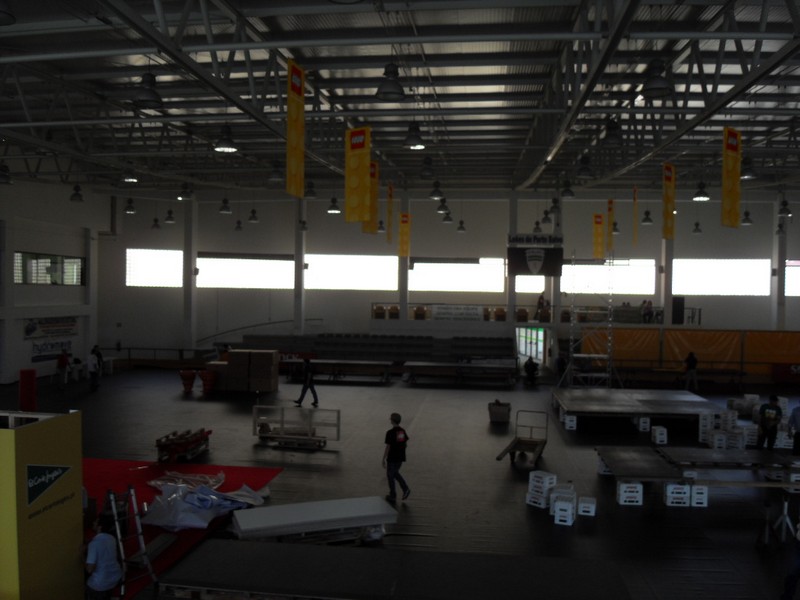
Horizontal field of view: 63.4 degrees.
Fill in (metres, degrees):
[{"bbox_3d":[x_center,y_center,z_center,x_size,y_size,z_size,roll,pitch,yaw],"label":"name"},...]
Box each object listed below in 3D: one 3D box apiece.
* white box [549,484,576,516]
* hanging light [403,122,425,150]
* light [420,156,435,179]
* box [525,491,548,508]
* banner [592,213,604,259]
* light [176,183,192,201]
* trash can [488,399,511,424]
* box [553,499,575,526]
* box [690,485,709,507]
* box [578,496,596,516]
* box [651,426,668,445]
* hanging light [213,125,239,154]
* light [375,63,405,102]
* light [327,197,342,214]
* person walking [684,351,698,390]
[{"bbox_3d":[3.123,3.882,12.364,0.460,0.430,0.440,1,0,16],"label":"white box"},{"bbox_3d":[0.326,-3.892,15.292,0.490,0.590,0.490,1,0,7],"label":"hanging light"},{"bbox_3d":[0.825,-3.909,19.062,0.490,0.590,0.490,1,0,7],"label":"light"},{"bbox_3d":[2.725,3.877,12.636,0.310,0.210,0.460,0,2,-43],"label":"box"},{"bbox_3d":[8.721,-2.804,28.400,0.510,2.000,0.030,1,1,14],"label":"banner"},{"bbox_3d":[-6.682,-3.395,20.210,0.450,0.480,0.450,1,1,0],"label":"light"},{"bbox_3d":[3.116,3.494,20.127,0.660,0.620,0.520,1,1,9],"label":"trash can"},{"bbox_3d":[3.028,3.882,11.964,0.310,0.430,0.440,1,0,15],"label":"box"},{"bbox_3d":[5.878,3.822,12.839,0.310,0.410,0.460,1,1,7],"label":"box"},{"bbox_3d":[3.536,3.900,12.238,0.310,0.215,0.460,1,1,14],"label":"box"},{"bbox_3d":[7.575,3.951,18.940,0.320,0.430,0.440,1,0,0],"label":"box"},{"bbox_3d":[-3.362,-3.154,12.549,0.450,0.480,0.450,1,1,0],"label":"hanging light"},{"bbox_3d":[-0.157,-3.903,11.521,0.490,0.590,0.490,1,0,7],"label":"light"},{"bbox_3d":[-2.350,-3.402,23.249,0.450,0.480,0.450,1,1,0],"label":"light"},{"bbox_3d":[12.084,3.021,26.841,0.520,1.690,0.420,0,1,-20],"label":"person walking"}]

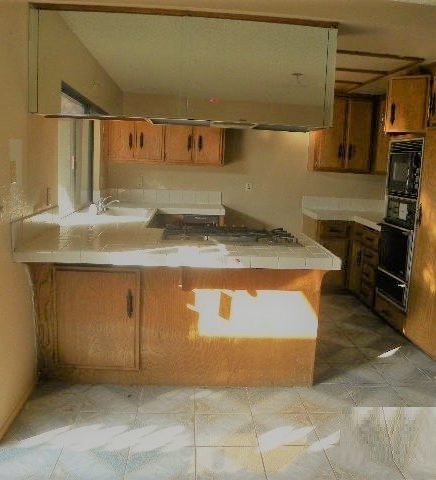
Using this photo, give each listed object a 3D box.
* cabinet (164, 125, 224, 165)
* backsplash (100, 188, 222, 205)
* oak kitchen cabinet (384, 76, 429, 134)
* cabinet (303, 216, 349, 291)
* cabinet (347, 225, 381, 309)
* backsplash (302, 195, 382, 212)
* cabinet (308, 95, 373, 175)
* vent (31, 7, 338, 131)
[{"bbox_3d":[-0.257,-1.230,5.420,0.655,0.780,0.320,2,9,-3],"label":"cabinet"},{"bbox_3d":[-0.670,-0.501,5.678,1.410,0.157,0.020,2,9,-3],"label":"backsplash"},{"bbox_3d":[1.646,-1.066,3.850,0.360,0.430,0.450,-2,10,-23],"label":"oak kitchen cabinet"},{"bbox_3d":[1.250,0.160,5.590,0.440,0.870,0.600,2,9,-3],"label":"cabinet"},{"bbox_3d":[1.773,0.294,4.910,0.600,0.870,0.750,2,9,-3],"label":"cabinet"},{"bbox_3d":[1.530,-0.432,5.810,1.010,0.155,0.020,2,9,-3],"label":"backsplash"},{"bbox_3d":[1.420,-1.196,5.517,0.670,0.830,0.320,2,9,-3],"label":"cabinet"},{"bbox_3d":[-0.202,-1.041,3.053,1.780,0.600,0.520,2,9,-3],"label":"vent"}]

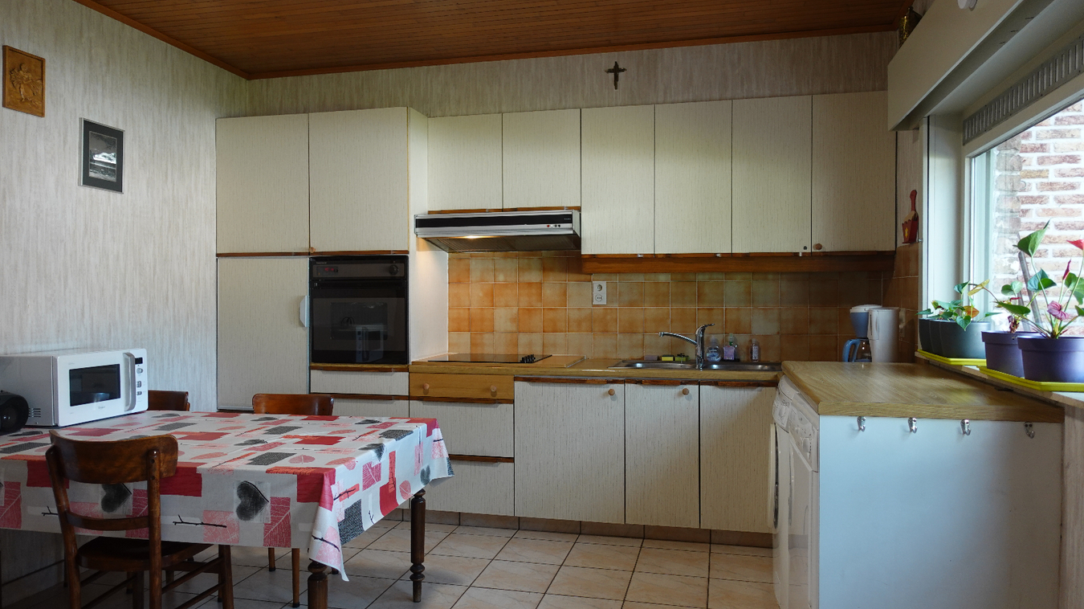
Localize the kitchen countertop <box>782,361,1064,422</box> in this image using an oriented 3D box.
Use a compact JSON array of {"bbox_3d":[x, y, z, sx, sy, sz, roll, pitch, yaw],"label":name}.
[{"bbox_3d":[1.286,0.302,2.741,0.634,0.040,1.437,0,0,13],"label":"kitchen countertop"}]

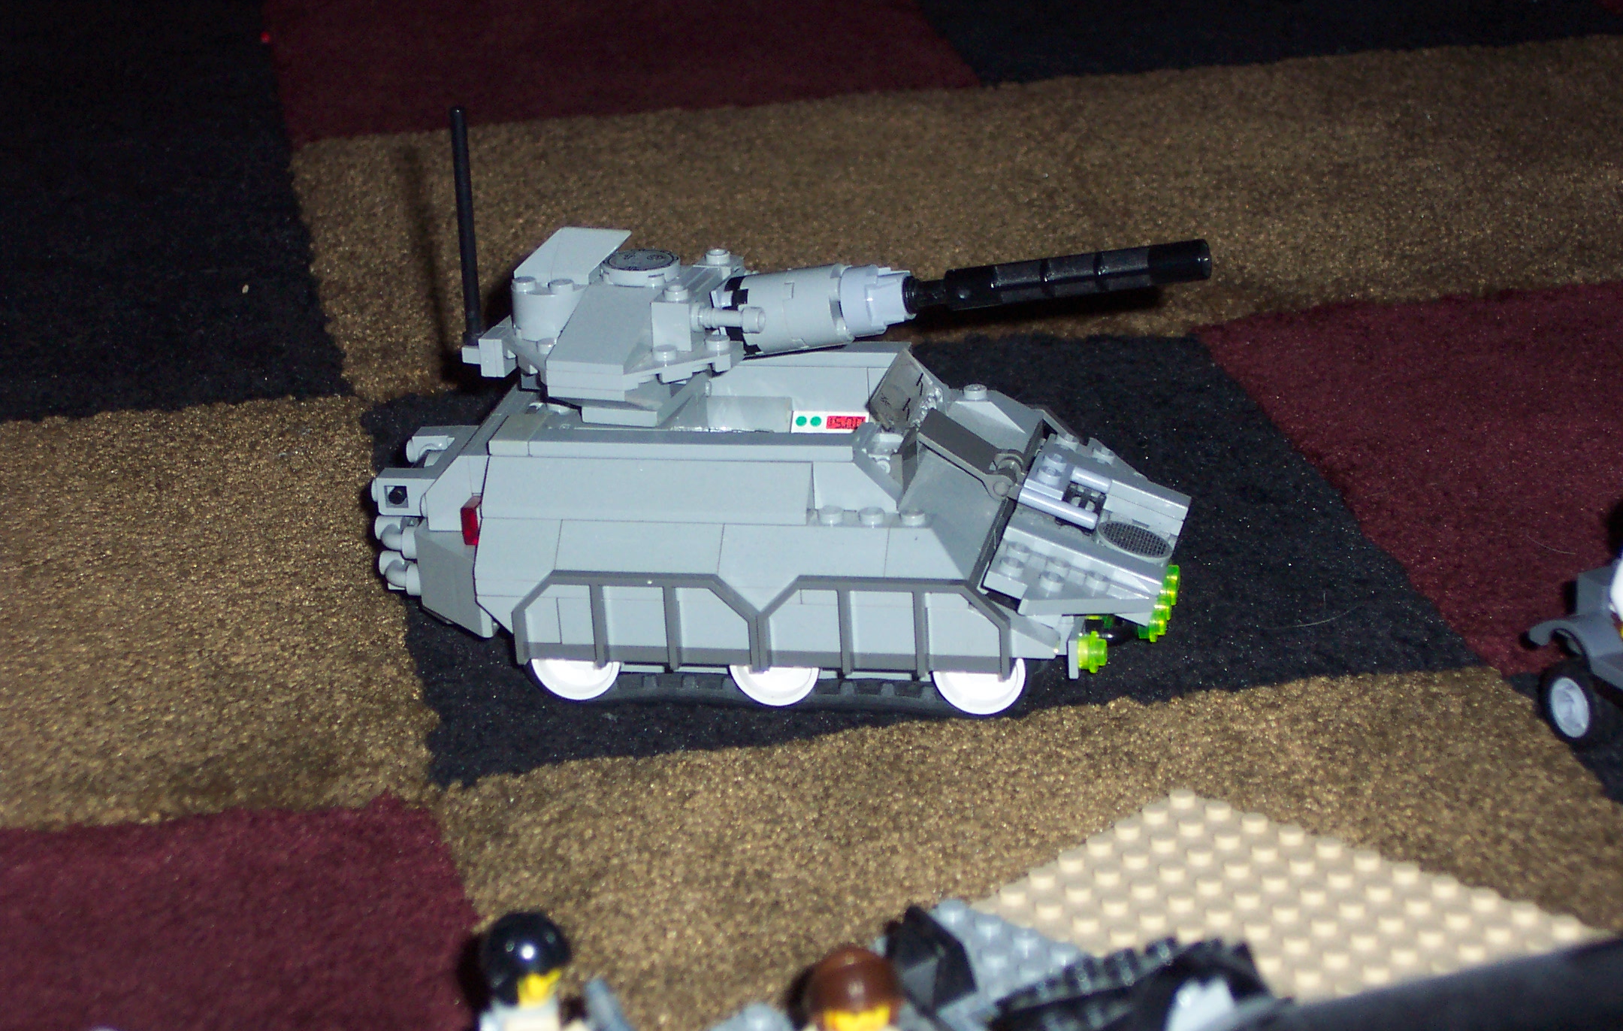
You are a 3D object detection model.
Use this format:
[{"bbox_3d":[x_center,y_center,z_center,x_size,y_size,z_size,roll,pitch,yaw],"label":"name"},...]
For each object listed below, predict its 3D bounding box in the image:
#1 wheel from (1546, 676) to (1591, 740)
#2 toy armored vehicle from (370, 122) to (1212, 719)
[{"bbox_3d":[0.143,0.034,0.740,0.008,0.011,0.011,-14,24,-26],"label":"wheel"},{"bbox_3d":[-0.004,-0.029,0.794,0.168,0.111,0.105,1,22,11],"label":"toy armored vehicle"}]

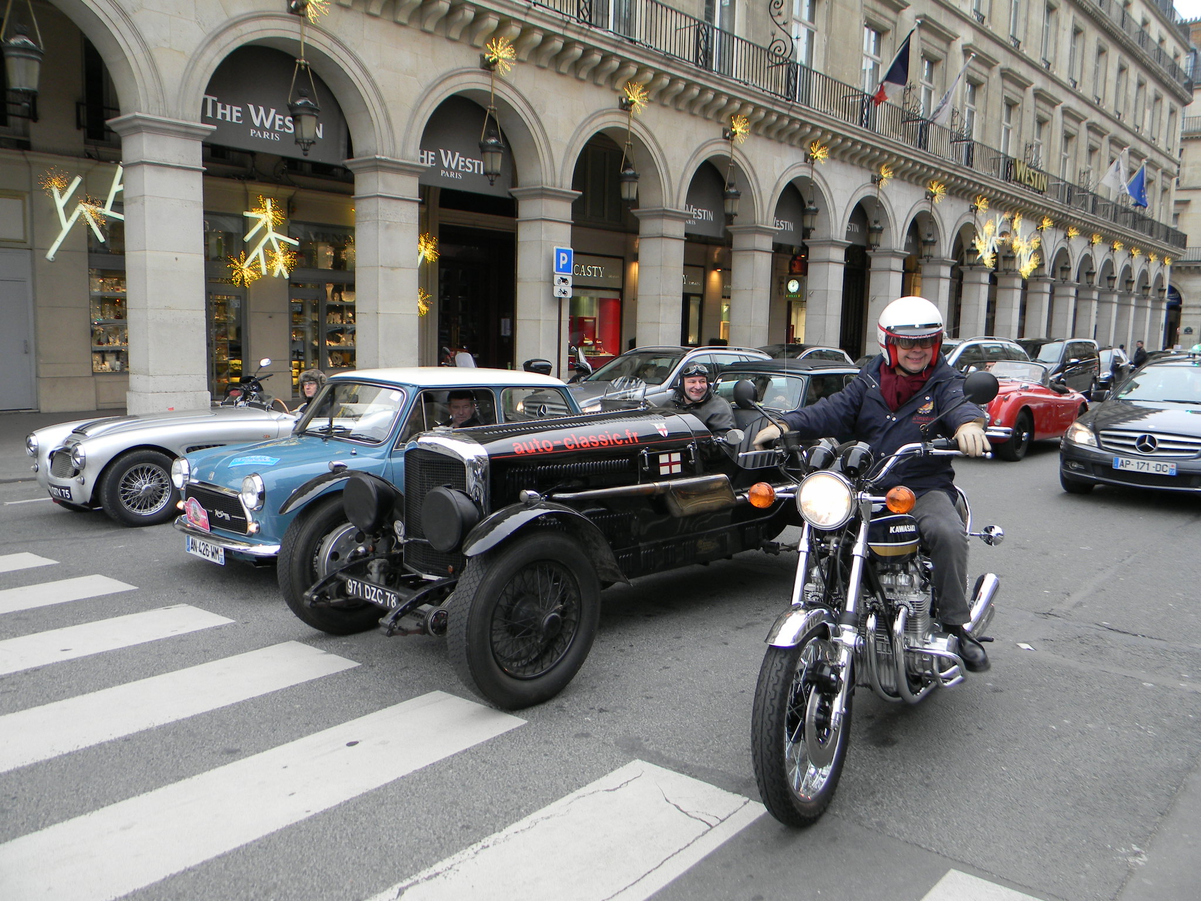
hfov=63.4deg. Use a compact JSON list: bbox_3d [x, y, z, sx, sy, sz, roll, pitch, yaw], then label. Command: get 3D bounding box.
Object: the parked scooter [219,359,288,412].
[{"bbox_3d":[-4.021,-0.497,11.553,0.800,1.140,2.050,2,7,0],"label":"parked scooter"}]

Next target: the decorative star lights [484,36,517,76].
[{"bbox_3d":[-1.545,-6.039,14.848,0.380,0.620,0.560,8,9,41],"label":"decorative star lights"}]

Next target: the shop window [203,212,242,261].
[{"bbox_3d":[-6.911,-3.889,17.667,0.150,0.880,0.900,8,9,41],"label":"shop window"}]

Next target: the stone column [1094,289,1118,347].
[{"bbox_3d":[24.594,-5.720,47.316,0.845,4.013,1.012,8,9,41],"label":"stone column"}]

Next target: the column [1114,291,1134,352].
[{"bbox_3d":[25.186,-5.615,46.746,0.821,3.780,0.921,8,9,41],"label":"column"}]

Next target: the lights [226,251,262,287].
[{"bbox_3d":[-5.619,-2.858,15.331,0.500,0.560,0.560,8,9,41],"label":"lights"}]

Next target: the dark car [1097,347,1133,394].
[{"bbox_3d":[17.227,-2.773,33.610,1.700,1.450,3.950,8,9,41],"label":"dark car"}]

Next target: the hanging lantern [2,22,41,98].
[{"bbox_3d":[-6.481,-4.315,10.884,0.500,0.930,0.500,8,9,41],"label":"hanging lantern"}]

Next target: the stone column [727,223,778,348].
[{"bbox_3d":[3.612,-3.311,23.465,0.845,4.013,1.012,8,9,41],"label":"stone column"}]

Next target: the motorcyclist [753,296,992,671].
[{"bbox_3d":[1.067,0.128,3.597,0.800,1.400,0.820,6,8,31],"label":"motorcyclist"}]

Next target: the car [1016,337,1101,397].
[{"bbox_3d":[12.563,-2.330,27.508,1.870,1.800,4.750,8,9,41],"label":"car"}]

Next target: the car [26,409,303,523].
[{"bbox_3d":[-3.336,-0.088,9.403,1.530,1.080,3.900,8,9,41],"label":"car"}]

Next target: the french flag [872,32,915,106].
[{"bbox_3d":[7.384,-9.604,24.427,1.050,1.680,0.400,8,9,41],"label":"french flag"}]

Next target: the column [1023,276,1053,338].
[{"bbox_3d":[17.911,-4.963,39.946,0.867,4.125,1.039,8,9,41],"label":"column"}]

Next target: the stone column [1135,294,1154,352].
[{"bbox_3d":[29.281,-6.226,52.681,0.867,4.125,1.039,8,9,41],"label":"stone column"}]

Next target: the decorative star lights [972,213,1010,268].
[{"bbox_3d":[12.764,-6.881,31.807,0.800,1.800,1.100,8,9,41],"label":"decorative star lights"}]

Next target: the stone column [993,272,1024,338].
[{"bbox_3d":[15.673,-4.714,37.440,0.867,4.125,1.039,8,9,41],"label":"stone column"}]

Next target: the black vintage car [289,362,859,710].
[{"bbox_3d":[0.259,0.261,5.690,1.680,1.360,4.300,8,10,44],"label":"black vintage car"}]

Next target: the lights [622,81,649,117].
[{"bbox_3d":[0.637,-6.273,17.334,0.380,0.620,0.560,8,9,41],"label":"lights"}]

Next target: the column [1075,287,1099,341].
[{"bbox_3d":[22.490,-5.472,45.075,0.867,4.125,1.039,8,9,41],"label":"column"}]

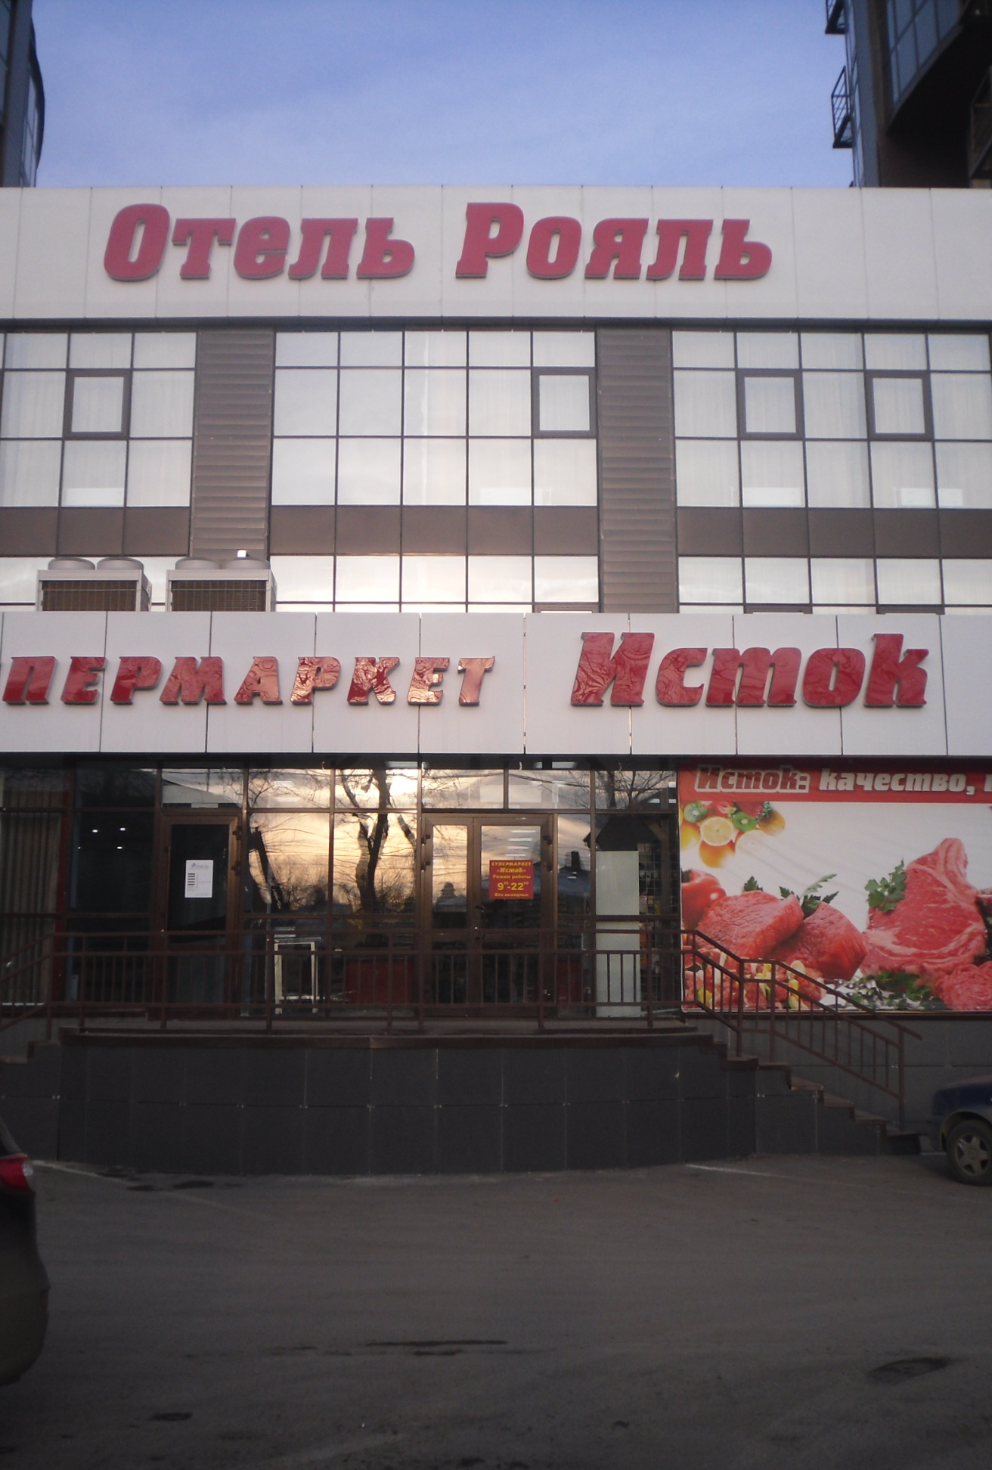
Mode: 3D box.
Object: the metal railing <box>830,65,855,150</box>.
[{"bbox_3d":[8.195,-14.514,36.750,0.510,1.350,1.150,0,-10,0],"label":"metal railing"}]

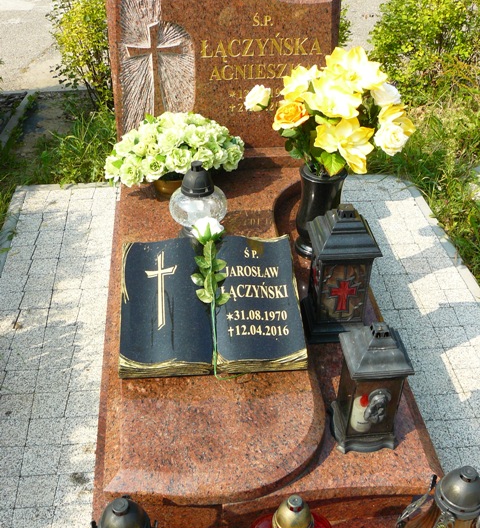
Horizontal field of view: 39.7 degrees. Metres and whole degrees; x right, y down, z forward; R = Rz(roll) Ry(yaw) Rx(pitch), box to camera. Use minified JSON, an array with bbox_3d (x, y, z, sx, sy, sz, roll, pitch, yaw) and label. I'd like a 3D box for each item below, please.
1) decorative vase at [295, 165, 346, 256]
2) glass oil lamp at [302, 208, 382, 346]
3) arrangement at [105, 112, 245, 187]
[{"bbox_3d":[0.265,-0.174,2.192,0.145,0.285,0.145,-3,37,-5],"label":"decorative vase"},{"bbox_3d":[0.281,0.008,1.856,0.190,0.395,0.190,-3,37,-5],"label":"glass oil lamp"},{"bbox_3d":[-0.234,-0.416,2.377,0.450,0.210,0.330,-3,37,-5],"label":"arrangement"}]

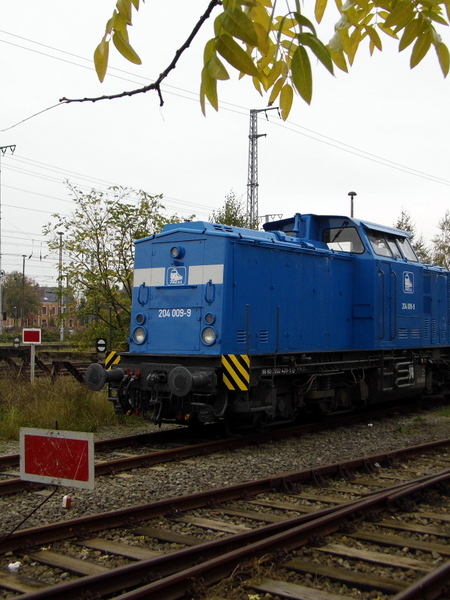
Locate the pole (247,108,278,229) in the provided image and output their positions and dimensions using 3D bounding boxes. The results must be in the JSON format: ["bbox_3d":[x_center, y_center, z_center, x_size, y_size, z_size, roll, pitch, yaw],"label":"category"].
[{"bbox_3d":[2.777,-4.950,55.592,2.527,17.476,0.900,-2,-3,37],"label":"pole"}]

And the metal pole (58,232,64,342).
[{"bbox_3d":[-13.995,-1.073,66.808,0.480,9.287,0.480,-2,-3,37],"label":"metal pole"}]

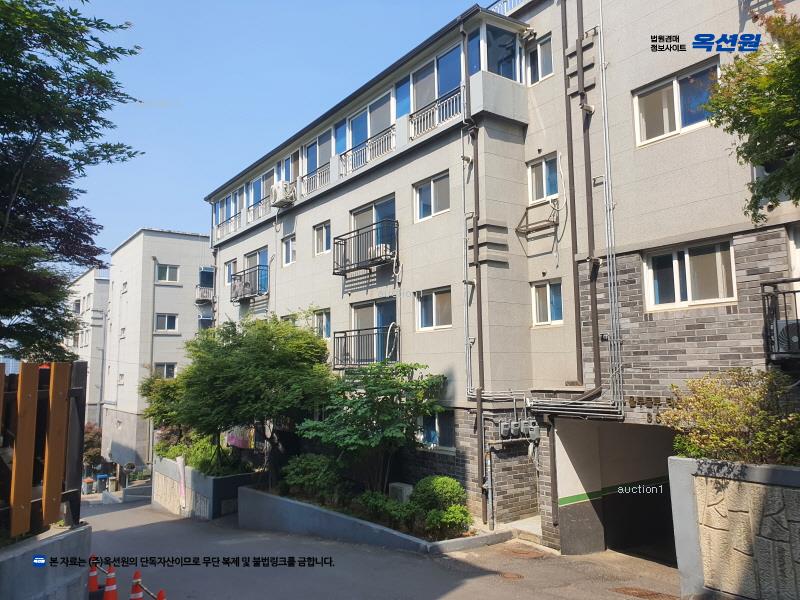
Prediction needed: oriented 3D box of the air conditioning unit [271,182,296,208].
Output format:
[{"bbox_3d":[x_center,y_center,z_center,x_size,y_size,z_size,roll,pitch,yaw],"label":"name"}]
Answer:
[{"bbox_3d":[-4.094,-3.647,20.630,0.350,0.660,0.780,4,-8,-36],"label":"air conditioning unit"}]

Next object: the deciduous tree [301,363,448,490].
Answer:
[{"bbox_3d":[-0.687,3.201,14.497,3.000,3.450,3.600,4,-8,-36],"label":"deciduous tree"}]

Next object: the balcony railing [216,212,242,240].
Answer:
[{"bbox_3d":[-7.389,-3.145,25.957,0.080,0.701,2.928,4,-8,-36],"label":"balcony railing"}]

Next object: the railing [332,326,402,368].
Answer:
[{"bbox_3d":[-0.946,1.351,16.373,0.420,1.080,2.700,4,-8,-36],"label":"railing"}]

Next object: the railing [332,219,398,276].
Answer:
[{"bbox_3d":[-0.976,-1.390,16.692,0.420,1.100,2.700,4,-8,-36],"label":"railing"}]

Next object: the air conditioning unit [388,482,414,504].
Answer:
[{"bbox_3d":[0.031,4.872,14.869,0.290,0.560,0.572,4,-8,-36],"label":"air conditioning unit"}]

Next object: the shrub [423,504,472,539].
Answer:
[{"bbox_3d":[0.948,4.282,11.750,0.780,0.580,0.820,4,-8,-36],"label":"shrub"}]

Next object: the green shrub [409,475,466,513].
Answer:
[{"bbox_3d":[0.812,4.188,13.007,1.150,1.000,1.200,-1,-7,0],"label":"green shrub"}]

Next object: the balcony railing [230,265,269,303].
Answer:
[{"bbox_3d":[-5.841,-0.581,23.330,0.420,1.090,2.780,4,-8,-36],"label":"balcony railing"}]

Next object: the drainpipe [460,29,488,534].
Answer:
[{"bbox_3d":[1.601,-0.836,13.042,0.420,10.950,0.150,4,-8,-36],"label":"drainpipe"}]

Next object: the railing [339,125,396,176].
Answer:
[{"bbox_3d":[-0.922,-4.102,16.756,0.120,0.660,2.800,4,-8,-36],"label":"railing"}]

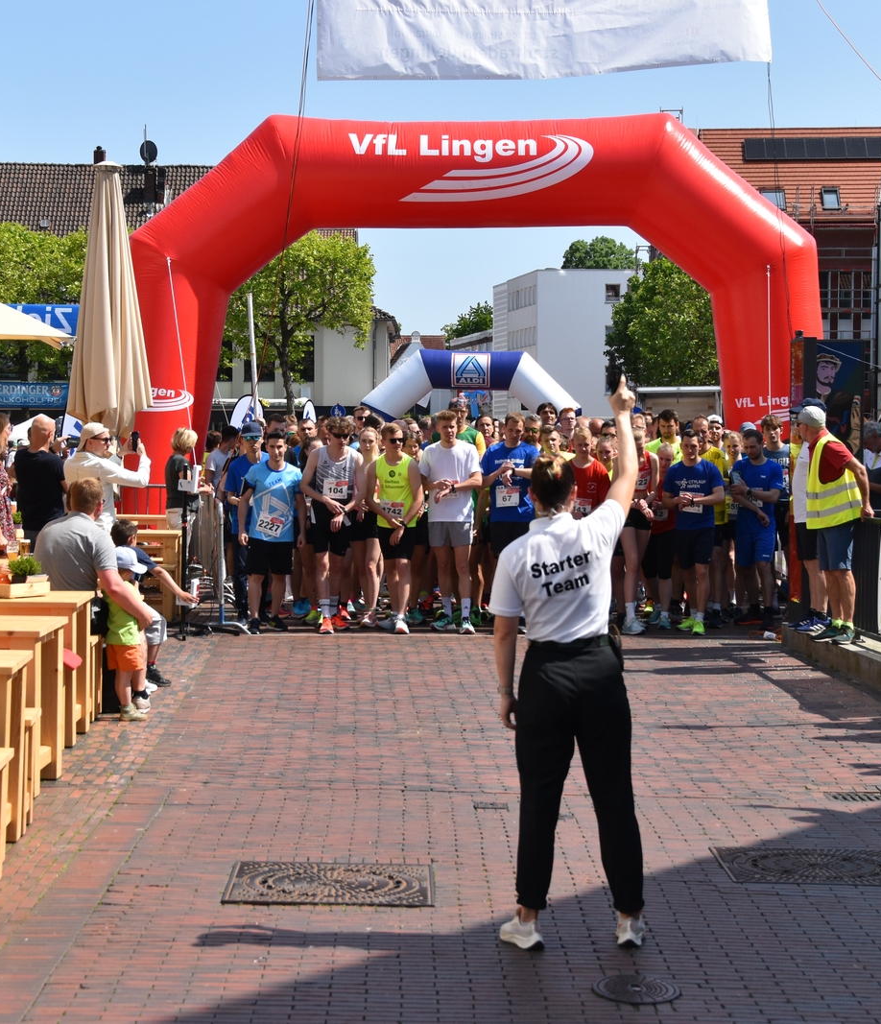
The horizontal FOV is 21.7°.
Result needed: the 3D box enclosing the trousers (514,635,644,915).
[{"bbox_3d":[0.460,0.862,7.646,0.430,0.930,0.290,0,3,3],"label":"trousers"}]

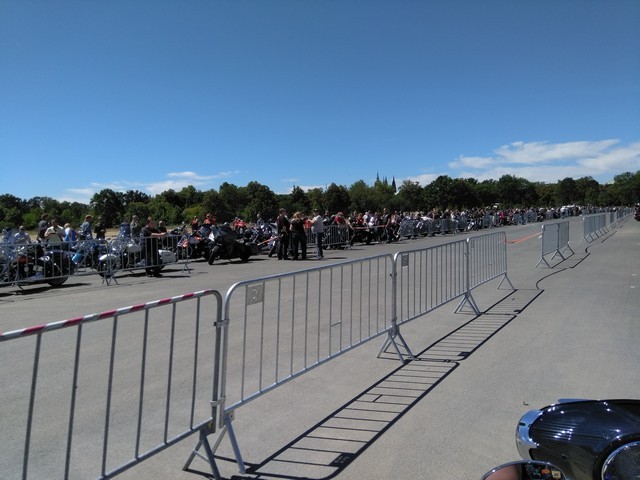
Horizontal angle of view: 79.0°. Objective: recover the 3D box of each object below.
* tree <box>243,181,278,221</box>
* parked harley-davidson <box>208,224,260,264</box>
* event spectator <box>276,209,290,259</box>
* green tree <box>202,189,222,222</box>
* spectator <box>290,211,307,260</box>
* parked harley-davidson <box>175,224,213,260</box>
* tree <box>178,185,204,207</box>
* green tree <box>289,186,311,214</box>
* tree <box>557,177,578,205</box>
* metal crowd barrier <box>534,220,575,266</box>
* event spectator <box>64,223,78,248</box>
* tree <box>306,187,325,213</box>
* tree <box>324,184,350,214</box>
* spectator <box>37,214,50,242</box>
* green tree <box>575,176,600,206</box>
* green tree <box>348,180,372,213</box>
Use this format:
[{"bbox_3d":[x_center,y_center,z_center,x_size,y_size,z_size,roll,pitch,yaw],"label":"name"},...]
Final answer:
[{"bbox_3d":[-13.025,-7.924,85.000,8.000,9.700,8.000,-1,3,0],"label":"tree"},{"bbox_3d":[-3.058,0.096,13.457,2.200,1.360,0.850,-5,5,-42],"label":"parked harley-davidson"},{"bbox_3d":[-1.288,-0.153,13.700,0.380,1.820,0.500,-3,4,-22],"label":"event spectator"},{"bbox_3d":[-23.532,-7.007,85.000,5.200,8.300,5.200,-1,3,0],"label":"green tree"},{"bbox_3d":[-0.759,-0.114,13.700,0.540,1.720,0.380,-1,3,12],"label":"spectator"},{"bbox_3d":[-4.686,0.121,14.500,2.200,1.320,0.850,1,4,38],"label":"parked harley-davidson"},{"bbox_3d":[-30.799,-8.256,91.694,5.690,9.740,5.690,-3,4,-18],"label":"tree"},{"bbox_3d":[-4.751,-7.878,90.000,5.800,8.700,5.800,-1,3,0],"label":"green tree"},{"bbox_3d":[73.170,-13.190,114.658,6.520,10.890,6.520,1,4,33],"label":"tree"},{"bbox_3d":[7.137,0.051,11.715,0.500,1.100,4.400,2,5,40],"label":"metal crowd barrier"},{"bbox_3d":[-8.146,0.194,12.651,0.450,1.550,0.500,-3,4,-30],"label":"event spectator"},{"bbox_3d":[-1.230,-8.940,96.723,4.500,8.820,4.500,-1,4,-1],"label":"tree"},{"bbox_3d":[4.256,-9.512,96.696,6.490,9.660,6.490,-1,4,3],"label":"tree"},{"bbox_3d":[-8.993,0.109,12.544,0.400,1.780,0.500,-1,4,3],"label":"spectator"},{"bbox_3d":[75.779,-12.021,110.000,7.400,11.400,7.400,-1,3,0],"label":"green tree"},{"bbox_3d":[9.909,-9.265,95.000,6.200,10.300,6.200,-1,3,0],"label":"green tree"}]

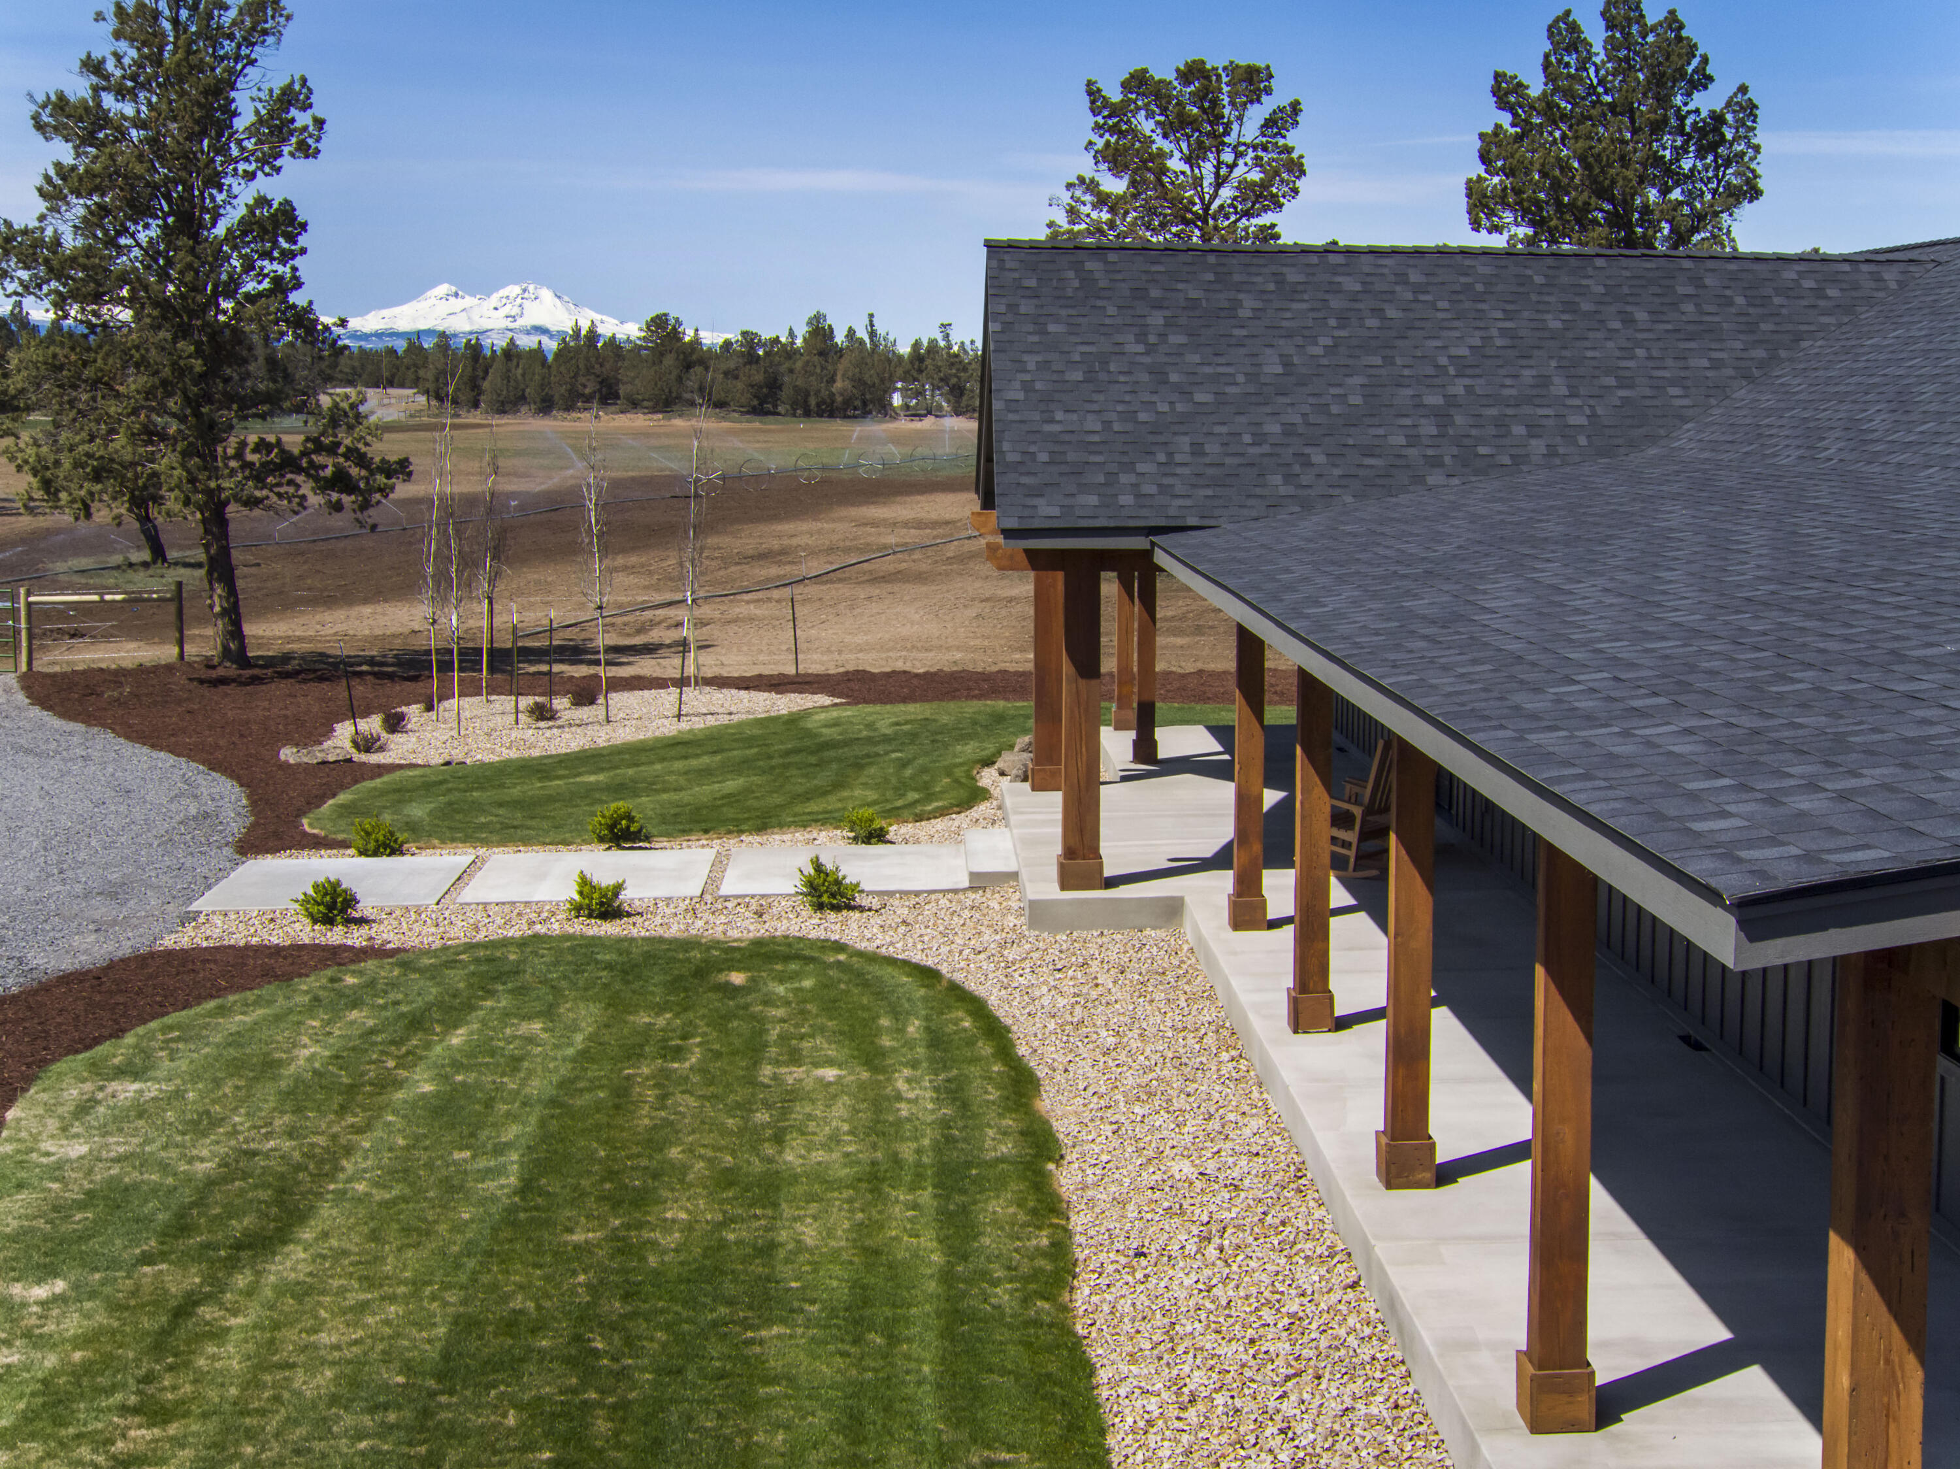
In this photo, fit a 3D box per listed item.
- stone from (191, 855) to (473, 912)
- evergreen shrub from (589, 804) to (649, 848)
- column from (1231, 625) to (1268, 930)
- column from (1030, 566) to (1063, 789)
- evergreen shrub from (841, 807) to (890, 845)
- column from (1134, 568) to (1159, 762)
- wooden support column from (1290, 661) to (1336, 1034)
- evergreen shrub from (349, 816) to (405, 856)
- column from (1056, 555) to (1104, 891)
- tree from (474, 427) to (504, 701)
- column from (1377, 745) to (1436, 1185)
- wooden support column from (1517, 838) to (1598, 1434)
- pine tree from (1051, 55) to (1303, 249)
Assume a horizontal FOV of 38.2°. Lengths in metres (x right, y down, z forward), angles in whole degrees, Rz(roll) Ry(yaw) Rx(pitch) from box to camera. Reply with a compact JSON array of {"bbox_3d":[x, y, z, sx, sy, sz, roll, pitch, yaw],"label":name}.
[{"bbox_3d":[-5.993,1.431,26.488,2.213,0.100,2.636,-1,7,-1],"label":"stone"},{"bbox_3d":[-3.592,0.889,28.131,0.594,0.443,0.594,0,7,-1],"label":"evergreen shrub"},{"bbox_3d":[1.993,0.249,20.932,0.250,2.400,0.250,0,7,-1],"label":"column"},{"bbox_3d":[0.688,-0.732,28.442,0.352,2.550,0.352,0,7,-1],"label":"column"},{"bbox_3d":[-1.138,0.899,28.045,0.463,0.376,0.463,0,7,-1],"label":"evergreen shrub"},{"bbox_3d":[1.780,-0.872,30.380,0.250,2.350,0.250,0,7,-1],"label":"column"},{"bbox_3d":[2.074,0.655,17.581,0.250,2.400,0.250,0,7,-1],"label":"wooden support column"},{"bbox_3d":[-5.551,0.916,26.225,0.460,0.350,0.460,0,7,-1],"label":"evergreen shrub"},{"bbox_3d":[0.811,-0.054,22.729,0.352,2.580,0.352,0,7,-1],"label":"column"},{"bbox_3d":[-7.081,-2.452,40.834,0.467,3.955,0.467,0,7,-1],"label":"tree"},{"bbox_3d":[2.249,1.047,14.721,0.265,2.645,0.265,0,7,-1],"label":"column"},{"bbox_3d":[2.339,1.466,11.287,0.265,2.645,0.265,0,7,-1],"label":"wooden support column"},{"bbox_3d":[4.510,-9.153,62.837,6.100,11.439,6.100,0,7,-1],"label":"pine tree"}]

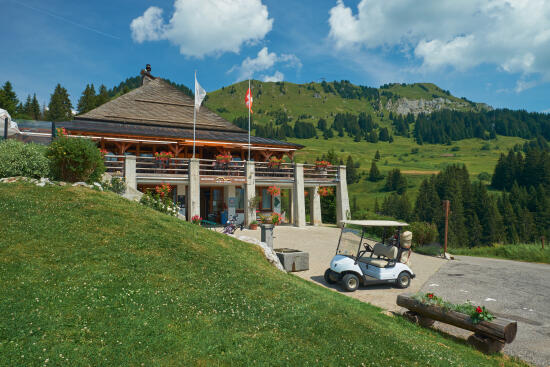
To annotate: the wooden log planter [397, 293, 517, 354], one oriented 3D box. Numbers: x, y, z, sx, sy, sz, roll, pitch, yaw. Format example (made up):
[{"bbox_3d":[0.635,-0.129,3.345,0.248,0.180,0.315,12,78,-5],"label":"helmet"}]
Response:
[{"bbox_3d":[3.360,2.563,7.030,0.420,0.580,2.200,1,0,-31],"label":"wooden log planter"}]

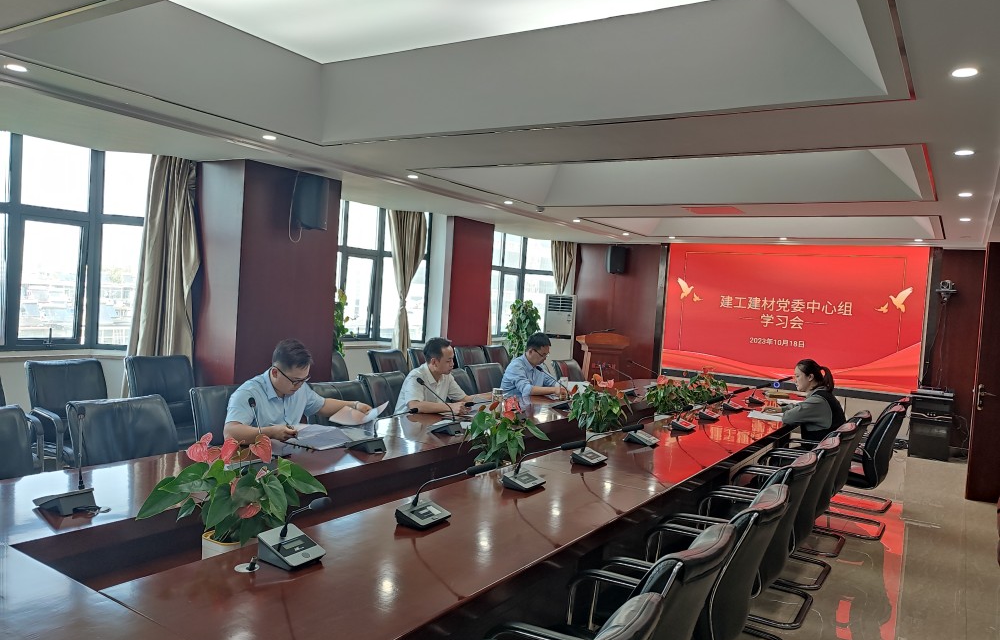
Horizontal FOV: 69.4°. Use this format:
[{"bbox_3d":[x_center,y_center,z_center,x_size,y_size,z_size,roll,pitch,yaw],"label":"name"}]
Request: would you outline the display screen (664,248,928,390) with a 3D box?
[{"bbox_3d":[4.058,-0.098,10.342,3.480,1.920,0.100,5,2,33],"label":"display screen"}]

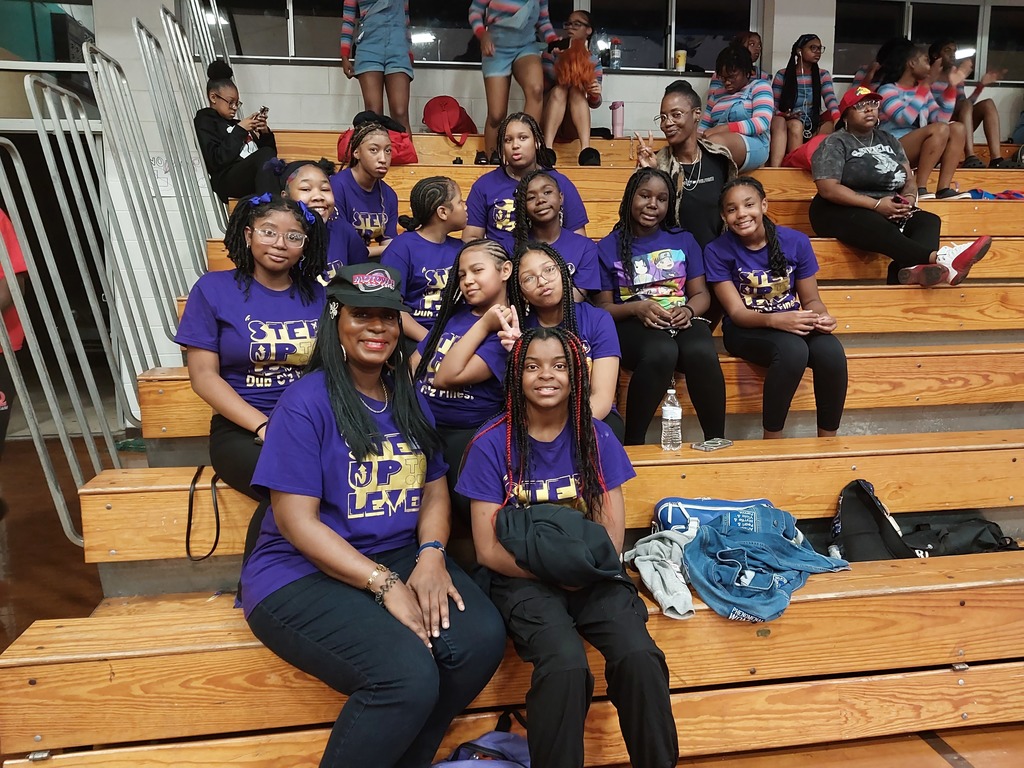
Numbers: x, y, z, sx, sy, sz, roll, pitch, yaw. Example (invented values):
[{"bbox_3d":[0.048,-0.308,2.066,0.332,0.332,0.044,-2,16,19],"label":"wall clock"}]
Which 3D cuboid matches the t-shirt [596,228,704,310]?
[{"bbox_3d":[0.515,-0.422,2.970,0.400,0.350,0.250,-1,8,-4],"label":"t-shirt"}]

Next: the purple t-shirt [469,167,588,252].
[{"bbox_3d":[0.070,-0.724,3.580,0.500,0.490,0.290,-1,9,-5],"label":"purple t-shirt"}]

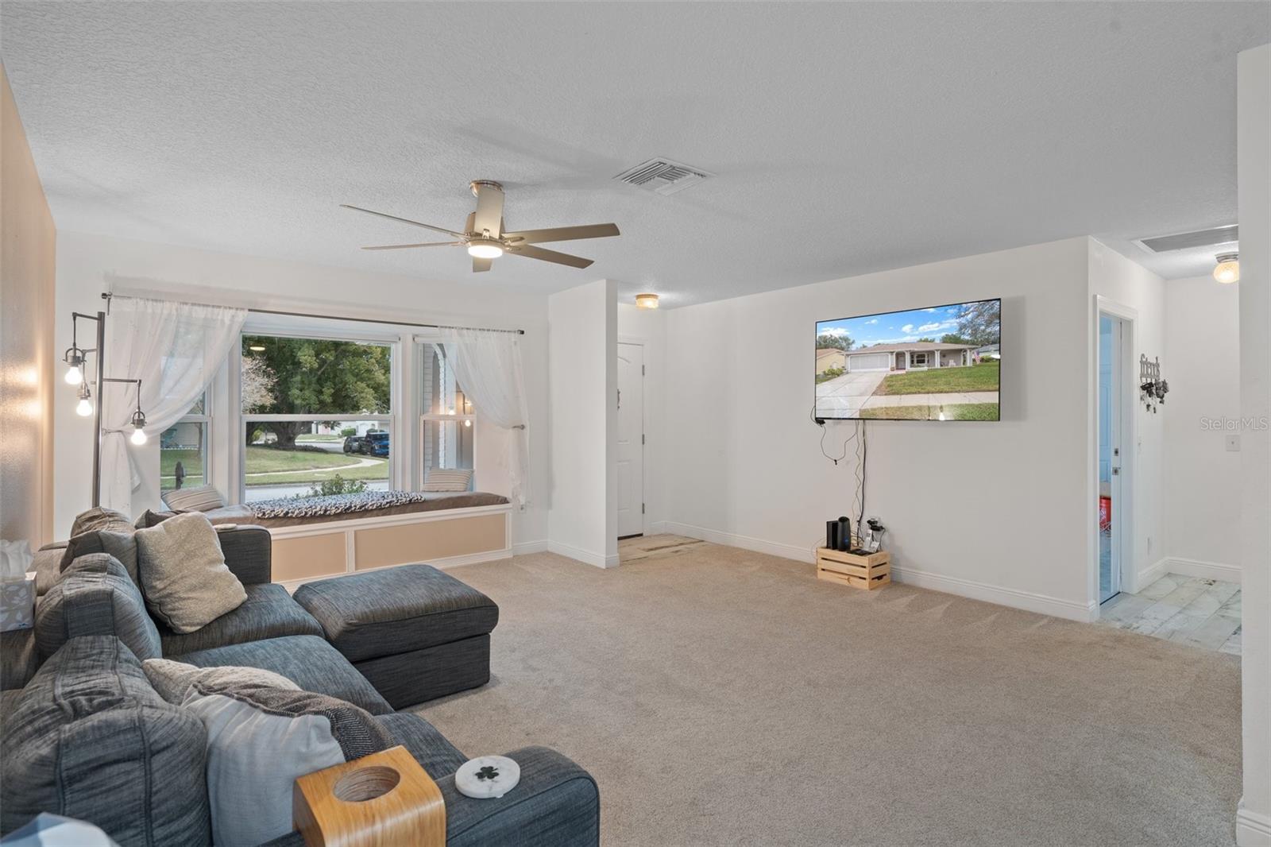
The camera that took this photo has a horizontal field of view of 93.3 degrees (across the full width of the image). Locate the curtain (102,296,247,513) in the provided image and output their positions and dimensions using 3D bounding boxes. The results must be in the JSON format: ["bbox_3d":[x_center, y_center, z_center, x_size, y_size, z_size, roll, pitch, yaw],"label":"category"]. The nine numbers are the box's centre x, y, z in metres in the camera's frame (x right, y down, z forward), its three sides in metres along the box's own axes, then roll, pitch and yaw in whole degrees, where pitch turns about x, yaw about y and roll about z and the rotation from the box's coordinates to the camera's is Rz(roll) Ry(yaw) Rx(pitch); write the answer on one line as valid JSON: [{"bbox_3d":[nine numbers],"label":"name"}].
[{"bbox_3d":[-2.976,-0.080,3.912,0.740,1.459,0.122,-1,1,-41],"label":"curtain"}]

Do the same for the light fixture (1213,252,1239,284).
[{"bbox_3d":[4.195,-1.096,4.235,0.170,0.185,0.170,-1,1,-38],"label":"light fixture"}]

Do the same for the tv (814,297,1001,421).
[{"bbox_3d":[2.036,-0.443,4.614,0.065,0.830,1.420,-1,1,-42],"label":"tv"}]

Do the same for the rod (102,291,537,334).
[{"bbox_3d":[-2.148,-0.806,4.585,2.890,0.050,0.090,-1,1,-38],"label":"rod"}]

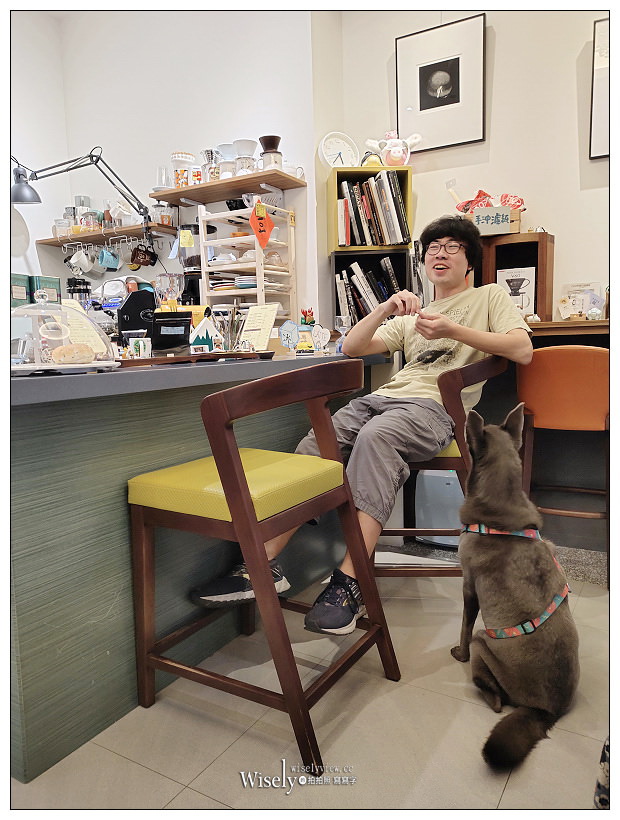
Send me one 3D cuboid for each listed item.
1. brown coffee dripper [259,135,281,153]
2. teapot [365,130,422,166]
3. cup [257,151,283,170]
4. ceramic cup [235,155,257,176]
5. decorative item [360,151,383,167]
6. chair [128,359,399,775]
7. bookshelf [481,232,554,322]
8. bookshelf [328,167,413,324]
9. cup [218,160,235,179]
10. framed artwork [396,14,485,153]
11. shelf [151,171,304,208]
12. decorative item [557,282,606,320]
[{"bbox_3d":[-0.181,-1.194,2.800,0.100,0.077,0.100,-1,7,0],"label":"brown coffee dripper"},{"bbox_3d":[0.385,-1.177,2.844,0.250,0.180,0.130,-2,6,-4],"label":"teapot"},{"bbox_3d":[-0.187,-1.136,2.891,0.113,0.095,0.084,-1,6,0],"label":"cup"},{"bbox_3d":[-0.307,-1.142,2.949,0.098,0.100,0.087,-1,6,0],"label":"ceramic cup"},{"bbox_3d":[0.283,-1.132,2.831,0.100,0.098,0.080,-2,6,-4],"label":"decorative item"},{"bbox_3d":[-0.104,0.324,1.651,0.560,0.905,0.485,3,7,31],"label":"chair"},{"bbox_3d":[0.913,-0.559,2.711,0.269,0.372,0.190,3,7,31],"label":"bookshelf"},{"bbox_3d":[0.278,-0.737,2.885,0.353,0.700,0.240,-2,6,-4],"label":"bookshelf"},{"bbox_3d":[-0.398,-1.144,3.004,0.090,0.096,0.080,-1,6,0],"label":"cup"},{"bbox_3d":[0.602,-1.494,2.865,0.421,0.528,0.030,3,7,31],"label":"framed artwork"},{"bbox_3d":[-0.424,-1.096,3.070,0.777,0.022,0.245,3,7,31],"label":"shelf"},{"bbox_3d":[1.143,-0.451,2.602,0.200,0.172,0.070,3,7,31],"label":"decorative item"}]

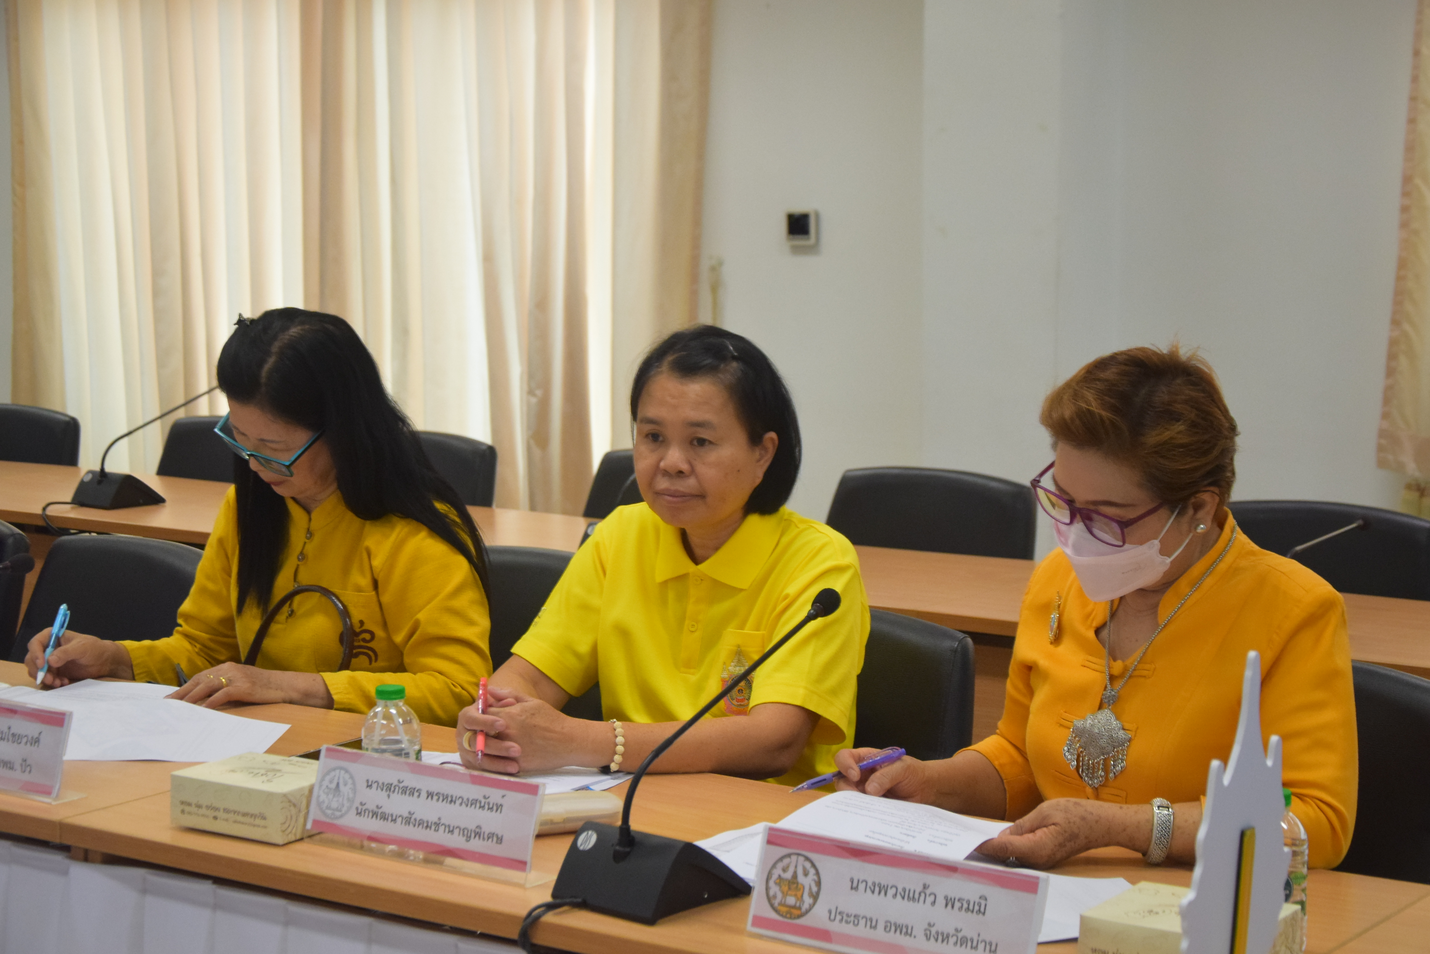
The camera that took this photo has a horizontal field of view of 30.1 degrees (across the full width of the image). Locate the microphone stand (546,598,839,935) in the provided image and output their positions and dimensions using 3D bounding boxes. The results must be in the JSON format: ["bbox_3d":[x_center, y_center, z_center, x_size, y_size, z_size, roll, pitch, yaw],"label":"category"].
[{"bbox_3d":[0.011,0.257,2.560,0.140,0.248,0.390,5,8,34],"label":"microphone stand"}]

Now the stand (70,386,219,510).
[{"bbox_3d":[-1.179,-0.080,5.691,0.150,0.245,0.410,5,8,34],"label":"stand"}]

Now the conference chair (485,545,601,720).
[{"bbox_3d":[-0.403,0.571,3.889,0.560,0.870,0.600,5,8,34],"label":"conference chair"}]

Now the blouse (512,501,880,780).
[{"bbox_3d":[-0.013,0.301,3.252,0.450,0.560,0.320,5,8,34],"label":"blouse"}]

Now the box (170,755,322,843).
[{"bbox_3d":[-0.461,0.332,2.753,0.150,0.053,0.122,5,8,34],"label":"box"}]

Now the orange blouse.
[{"bbox_3d":[0.498,0.306,2.780,0.460,0.540,0.380,5,8,34],"label":"orange blouse"}]

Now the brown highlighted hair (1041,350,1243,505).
[{"bbox_3d":[0.441,-0.053,2.753,0.178,0.175,0.212,5,22,37],"label":"brown highlighted hair"}]

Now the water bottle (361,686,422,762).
[{"bbox_3d":[-0.328,0.288,2.698,0.060,0.152,0.060,0,7,0],"label":"water bottle"}]

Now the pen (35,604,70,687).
[{"bbox_3d":[-0.904,0.228,3.628,0.015,0.132,0.012,12,-35,-3],"label":"pen"}]

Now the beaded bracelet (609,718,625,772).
[{"bbox_3d":[-0.117,0.314,3.109,0.012,0.066,0.063,6,5,-12],"label":"beaded bracelet"}]

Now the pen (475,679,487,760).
[{"bbox_3d":[-0.272,0.283,3.105,0.011,0.120,0.011,-1,-39,-1],"label":"pen"}]

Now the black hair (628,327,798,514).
[{"bbox_3d":[0.002,-0.067,3.093,0.178,0.212,0.210,4,8,33],"label":"black hair"}]

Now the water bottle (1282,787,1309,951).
[{"bbox_3d":[0.501,0.353,2.390,0.063,0.152,0.063,5,8,34],"label":"water bottle"}]

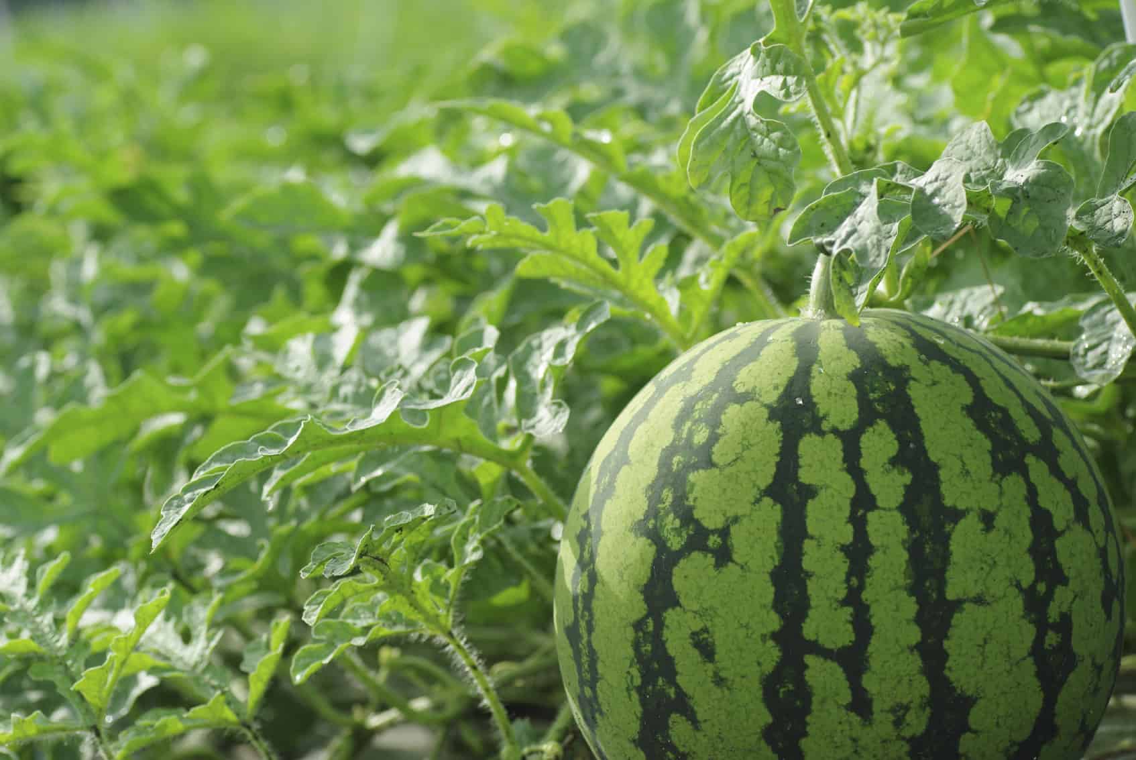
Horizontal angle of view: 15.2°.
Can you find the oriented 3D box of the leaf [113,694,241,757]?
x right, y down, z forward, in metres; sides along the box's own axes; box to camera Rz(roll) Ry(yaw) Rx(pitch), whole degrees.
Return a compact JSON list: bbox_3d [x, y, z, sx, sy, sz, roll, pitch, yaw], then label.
[{"bbox_3d":[-0.166,0.145,1.800,0.056,0.022,0.040,-11,8,-8],"label":"leaf"}]

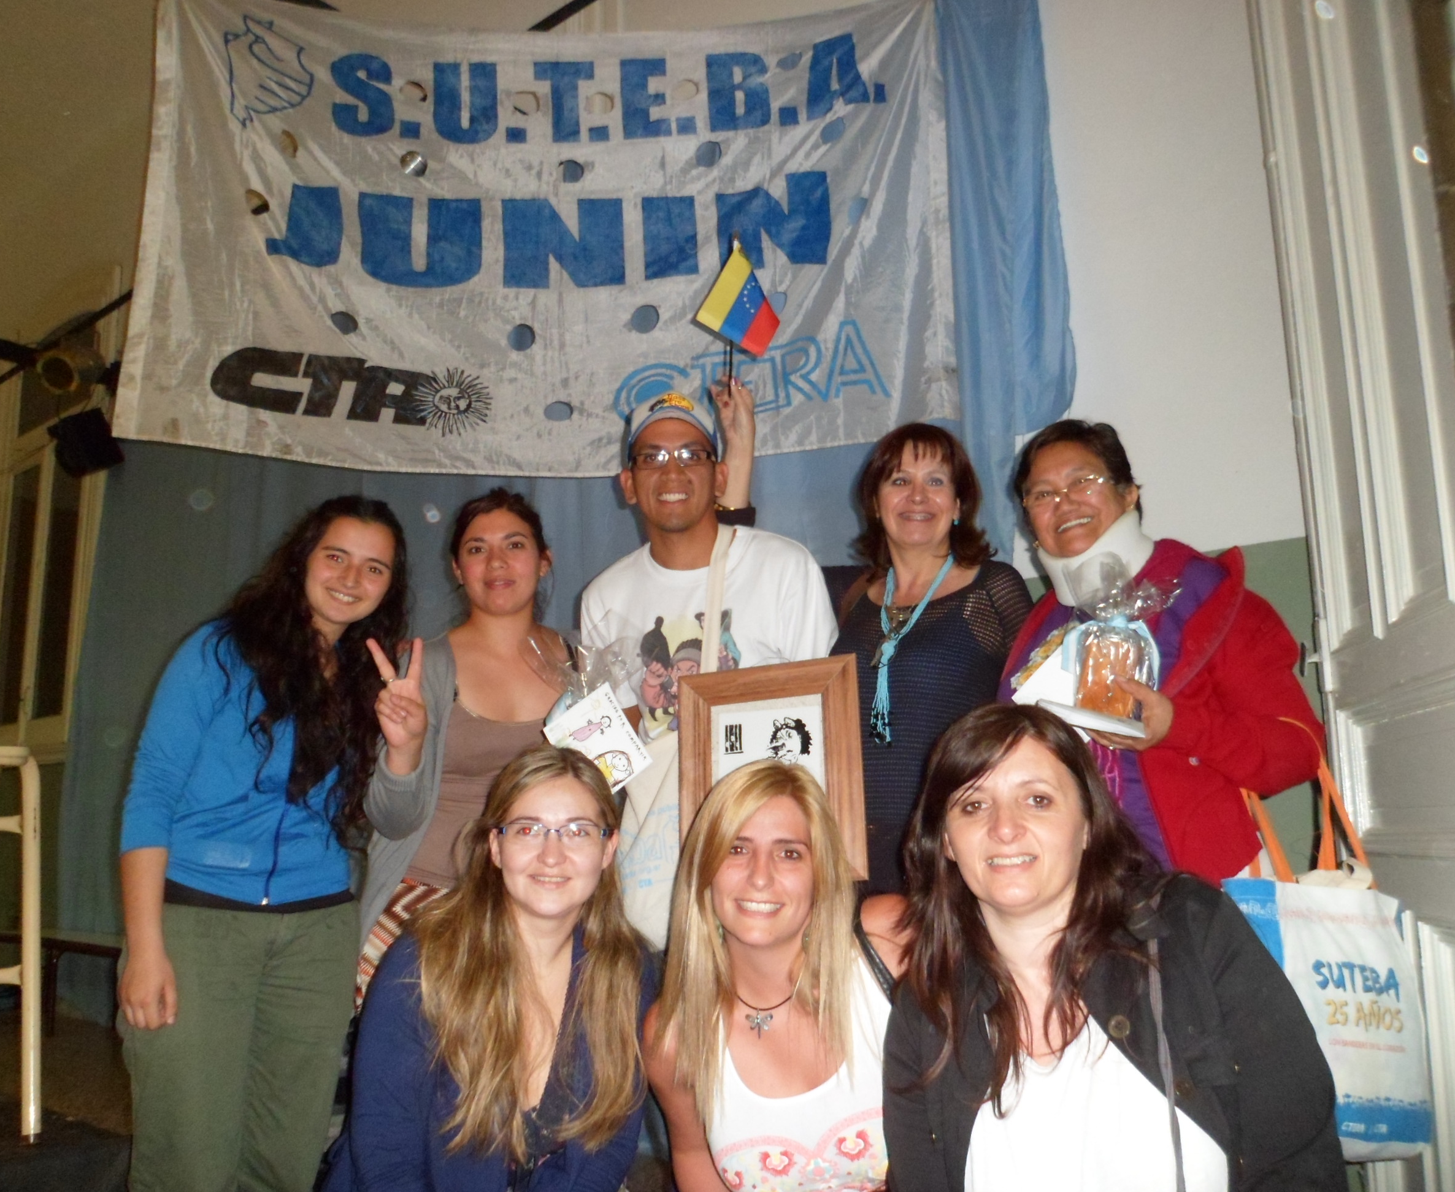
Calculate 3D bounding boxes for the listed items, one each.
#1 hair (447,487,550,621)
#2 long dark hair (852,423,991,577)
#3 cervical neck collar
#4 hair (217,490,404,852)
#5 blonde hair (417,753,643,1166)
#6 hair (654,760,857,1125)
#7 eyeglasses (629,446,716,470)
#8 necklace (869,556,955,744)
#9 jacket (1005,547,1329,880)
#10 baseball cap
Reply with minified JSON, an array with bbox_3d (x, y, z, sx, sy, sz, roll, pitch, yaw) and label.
[{"bbox_3d":[-0.386,-0.068,2.040,0.175,0.220,0.200,-4,-11,-7],"label":"hair"},{"bbox_3d":[0.352,-0.170,2.200,0.250,0.270,0.220,-2,-11,8],"label":"long dark hair"},{"bbox_3d":[0.575,-0.056,1.880,0.165,0.115,0.155,-21,-6,14],"label":"cervical neck collar"},{"bbox_3d":[-0.639,0.126,1.880,0.290,0.530,0.250,2,-11,-16],"label":"hair"},{"bbox_3d":[-0.238,0.424,1.500,0.280,0.500,0.240,0,-11,-7],"label":"blonde hair"},{"bbox_3d":[0.032,0.412,1.480,0.240,0.430,0.230,-1,-10,2],"label":"hair"},{"bbox_3d":[-0.091,-0.232,2.020,0.143,0.040,0.130,0,2,-1],"label":"eyeglasses"},{"bbox_3d":[0.330,0.102,2.140,0.145,0.320,0.170,-2,-11,8],"label":"necklace"},{"bbox_3d":[0.648,0.192,1.850,0.460,0.530,0.320,-11,-11,16],"label":"jacket"},{"bbox_3d":[-0.087,-0.279,2.000,0.165,0.120,0.250,0,3,-1],"label":"baseball cap"}]

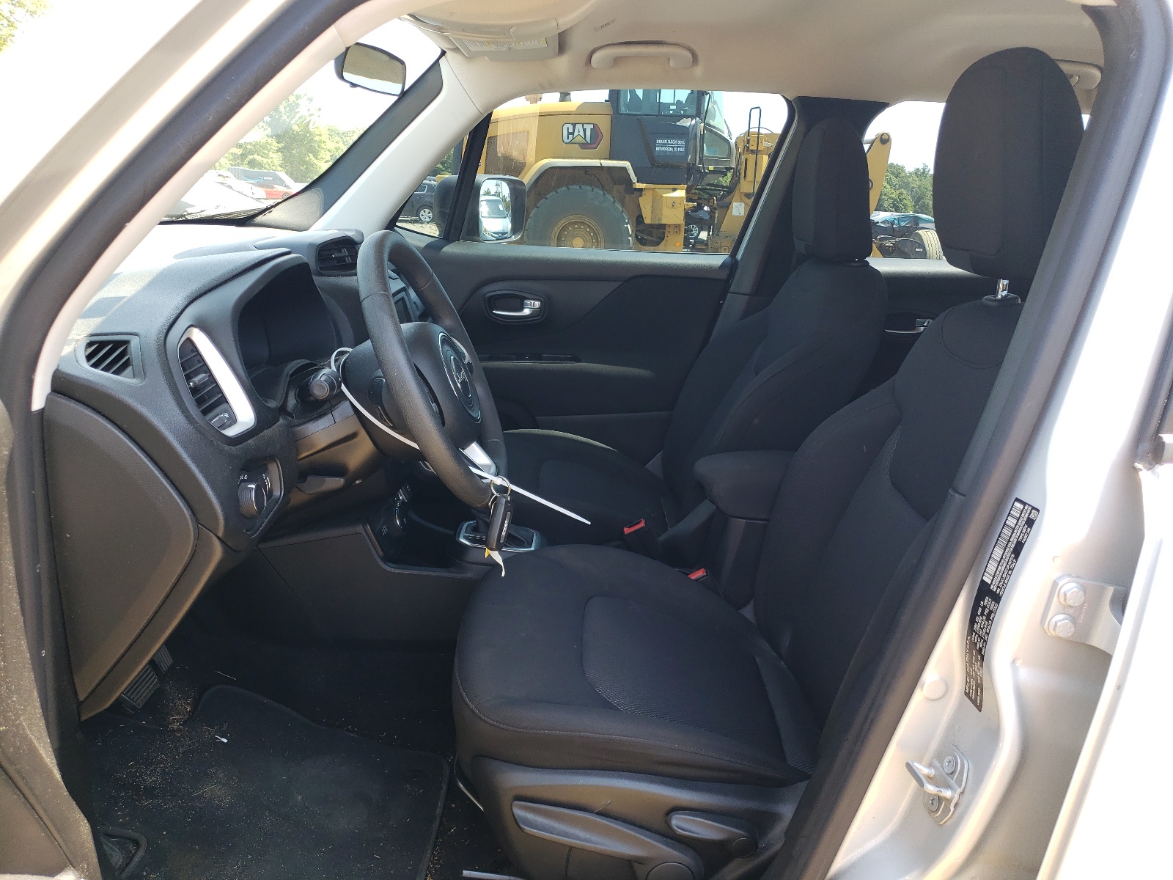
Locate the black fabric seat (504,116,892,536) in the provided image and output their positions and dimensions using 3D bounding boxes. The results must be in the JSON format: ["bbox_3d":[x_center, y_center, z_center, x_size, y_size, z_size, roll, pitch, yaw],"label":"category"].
[{"bbox_3d":[0.203,-0.156,1.841,0.760,1.020,0.530,2,15,1],"label":"black fabric seat"}]

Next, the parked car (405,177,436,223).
[{"bbox_3d":[-7.341,-8.802,32.300,4.650,1.700,1.840,-1,15,-9],"label":"parked car"}]

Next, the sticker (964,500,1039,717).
[{"bbox_3d":[0.330,0.134,0.708,0.006,0.177,0.032,4,16,-15],"label":"sticker"}]

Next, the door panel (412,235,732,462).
[{"bbox_3d":[-0.108,-0.170,2.206,0.930,0.640,0.130,2,15,1],"label":"door panel"}]

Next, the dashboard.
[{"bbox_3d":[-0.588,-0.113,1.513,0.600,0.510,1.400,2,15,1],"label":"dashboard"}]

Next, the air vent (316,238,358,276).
[{"bbox_3d":[-0.405,-0.292,1.402,0.040,0.065,0.110,8,16,23],"label":"air vent"}]

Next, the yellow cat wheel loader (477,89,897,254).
[{"bbox_3d":[1.918,-3.866,13.081,7.600,3.420,2.750,5,15,12],"label":"yellow cat wheel loader"}]

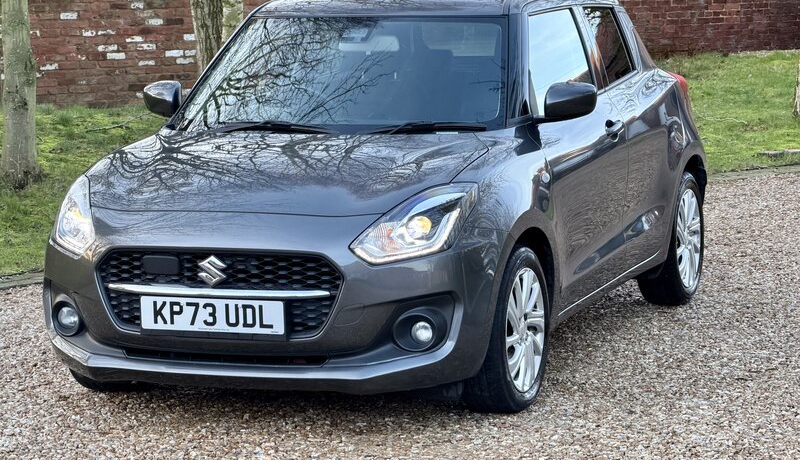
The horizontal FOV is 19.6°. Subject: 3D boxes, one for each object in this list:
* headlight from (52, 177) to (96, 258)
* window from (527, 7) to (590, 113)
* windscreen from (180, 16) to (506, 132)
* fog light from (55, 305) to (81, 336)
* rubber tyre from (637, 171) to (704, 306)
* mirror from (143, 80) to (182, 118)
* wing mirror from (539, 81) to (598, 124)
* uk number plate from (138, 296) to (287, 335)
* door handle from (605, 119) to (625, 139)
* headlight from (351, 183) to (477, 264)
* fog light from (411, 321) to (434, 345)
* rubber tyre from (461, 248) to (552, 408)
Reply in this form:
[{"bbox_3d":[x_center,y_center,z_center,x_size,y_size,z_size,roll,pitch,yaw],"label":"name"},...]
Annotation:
[{"bbox_3d":[-1.112,-0.051,8.105,0.325,0.250,0.440,1,8,20],"label":"headlight"},{"bbox_3d":[0.600,-0.658,8.961,0.040,0.410,0.960,-23,-1,22],"label":"window"},{"bbox_3d":[-0.190,-0.560,8.767,1.340,0.120,0.760,1,43,20],"label":"windscreen"},{"bbox_3d":[-1.155,0.305,8.122,0.085,0.085,0.060,1,8,20],"label":"fog light"},{"bbox_3d":[1.214,0.035,10.387,0.190,0.605,0.605,1,8,20],"label":"rubber tyre"},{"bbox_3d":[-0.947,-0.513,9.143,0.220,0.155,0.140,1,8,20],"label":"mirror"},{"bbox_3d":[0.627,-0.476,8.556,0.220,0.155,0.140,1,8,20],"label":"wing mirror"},{"bbox_3d":[-0.623,0.283,7.659,0.520,0.111,0.012,1,5,20],"label":"uk number plate"},{"bbox_3d":[0.854,-0.398,9.149,0.050,0.055,0.190,1,8,20],"label":"door handle"},{"bbox_3d":[0.053,-0.023,7.671,0.325,0.250,0.440,1,8,20],"label":"headlight"},{"bbox_3d":[0.081,0.334,7.660,0.085,0.085,0.060,1,8,20],"label":"fog light"},{"bbox_3d":[0.358,0.346,8.113,0.190,0.605,0.605,1,8,20],"label":"rubber tyre"}]

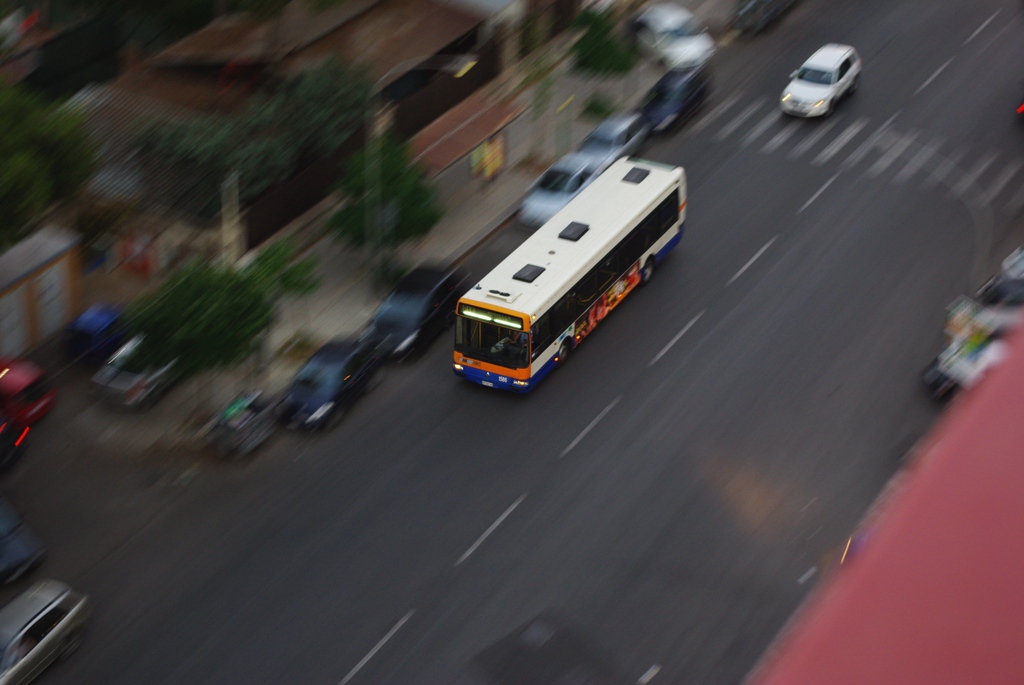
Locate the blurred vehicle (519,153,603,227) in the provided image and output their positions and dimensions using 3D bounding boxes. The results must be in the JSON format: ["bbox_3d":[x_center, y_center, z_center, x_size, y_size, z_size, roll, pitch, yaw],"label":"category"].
[{"bbox_3d":[1.787,-5.238,80.188,1.640,1.470,3.600,16,32,23],"label":"blurred vehicle"}]

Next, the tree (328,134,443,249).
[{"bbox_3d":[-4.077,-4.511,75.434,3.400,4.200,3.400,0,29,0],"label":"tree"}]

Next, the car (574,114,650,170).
[{"bbox_3d":[3.572,-7.078,84.633,1.700,1.450,4.050,14,32,24],"label":"car"}]

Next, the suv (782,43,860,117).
[{"bbox_3d":[11.931,-10.205,90.123,1.800,1.680,4.450,14,32,24],"label":"suv"}]

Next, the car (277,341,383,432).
[{"bbox_3d":[-5.296,1.081,68.547,1.690,1.460,3.850,16,32,23],"label":"car"}]

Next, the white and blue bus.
[{"bbox_3d":[2.130,-2.324,74.430,2.480,2.970,11.900,14,32,24],"label":"white and blue bus"}]

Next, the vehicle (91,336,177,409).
[{"bbox_3d":[-10.570,0.474,69.345,1.670,1.430,3.850,16,32,23],"label":"vehicle"}]

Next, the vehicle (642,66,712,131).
[{"bbox_3d":[6.008,-9.225,88.566,1.680,1.440,4.000,14,32,24],"label":"vehicle"}]

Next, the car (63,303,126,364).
[{"bbox_3d":[-12.000,-0.517,71.013,1.500,1.440,3.400,16,32,23],"label":"car"}]

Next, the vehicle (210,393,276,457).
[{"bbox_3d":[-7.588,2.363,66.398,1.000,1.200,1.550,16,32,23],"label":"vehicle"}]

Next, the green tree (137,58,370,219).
[{"bbox_3d":[-8.565,-6.439,78.214,5.800,4.900,8.200,16,32,23],"label":"green tree"}]

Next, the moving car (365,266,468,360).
[{"bbox_3d":[-3.043,-1.033,73.617,1.730,1.460,4.150,14,32,24],"label":"moving car"}]

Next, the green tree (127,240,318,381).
[{"bbox_3d":[-8.594,-0.686,69.291,4.800,3.800,4.800,0,29,0],"label":"green tree"}]

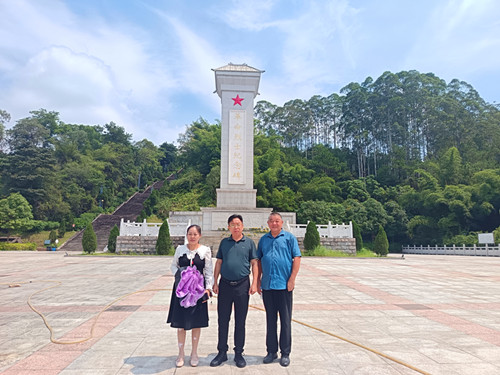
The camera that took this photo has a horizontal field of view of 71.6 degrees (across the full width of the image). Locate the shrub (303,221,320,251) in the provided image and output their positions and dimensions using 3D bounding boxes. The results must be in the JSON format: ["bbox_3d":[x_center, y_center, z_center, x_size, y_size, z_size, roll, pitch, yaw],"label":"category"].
[{"bbox_3d":[4.772,3.825,26.904,1.300,2.443,1.300,1,-8,-4],"label":"shrub"}]

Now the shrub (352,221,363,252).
[{"bbox_3d":[9.137,4.276,30.169,1.350,2.715,1.350,1,-8,-4],"label":"shrub"}]

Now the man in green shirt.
[{"bbox_3d":[-0.169,1.176,4.131,0.550,1.702,0.340,0,-8,0],"label":"man in green shirt"}]

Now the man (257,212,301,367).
[{"bbox_3d":[0.349,1.175,4.207,0.550,1.736,0.360,-1,-8,7],"label":"man"}]

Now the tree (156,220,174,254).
[{"bbox_3d":[-6.405,3.768,26.064,1.200,2.566,1.200,1,-8,-4],"label":"tree"}]

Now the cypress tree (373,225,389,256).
[{"bbox_3d":[10.263,4.169,27.120,1.180,2.413,1.180,1,-8,-4],"label":"cypress tree"}]

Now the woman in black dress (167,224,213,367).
[{"bbox_3d":[-0.715,1.231,4.097,0.540,1.572,0.380,1,-8,-3],"label":"woman in black dress"}]

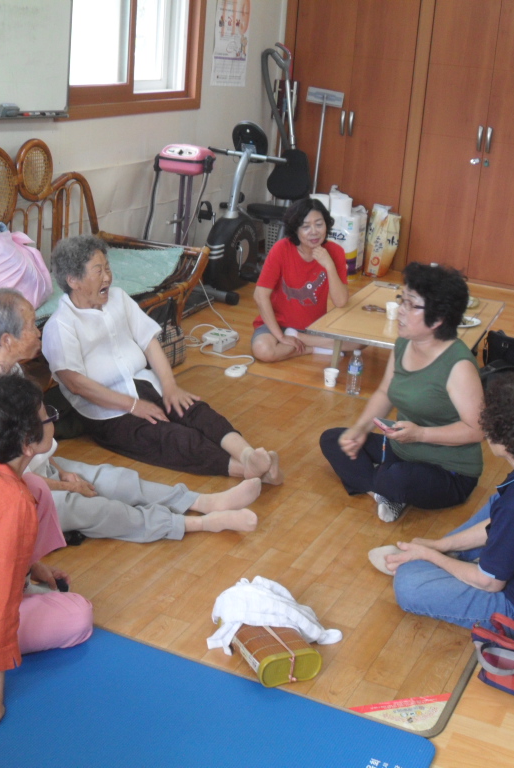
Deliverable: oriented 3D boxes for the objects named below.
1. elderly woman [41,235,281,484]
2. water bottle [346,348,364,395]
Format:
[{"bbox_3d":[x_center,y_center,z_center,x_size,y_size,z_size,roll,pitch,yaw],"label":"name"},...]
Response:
[{"bbox_3d":[-0.369,-0.117,3.888,1.043,0.800,0.517,17,23,33],"label":"elderly woman"},{"bbox_3d":[0.459,-0.065,4.787,0.067,0.212,0.067,12,19,21],"label":"water bottle"}]

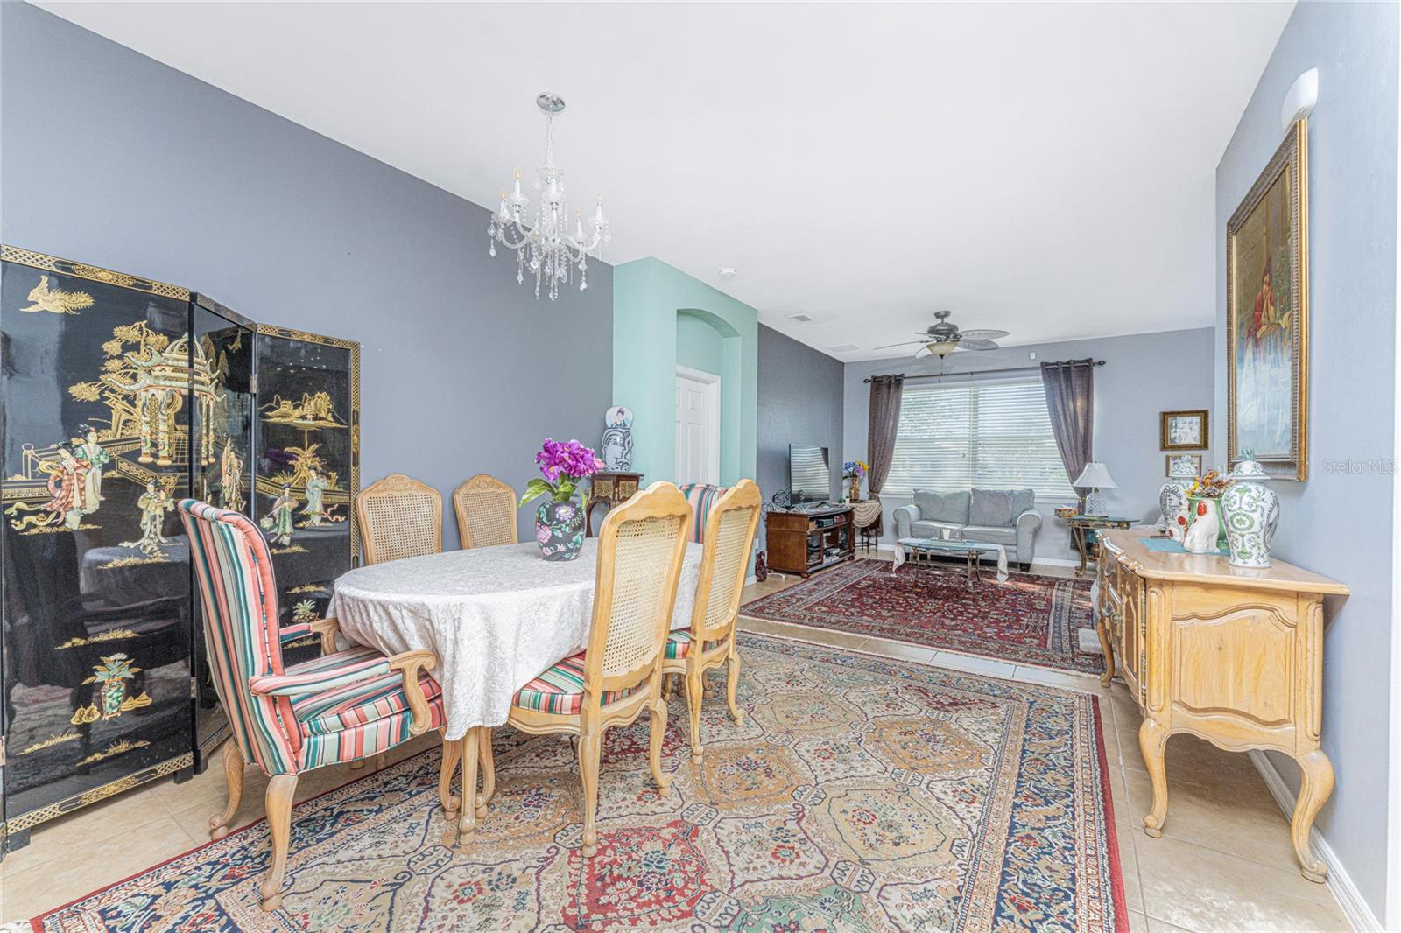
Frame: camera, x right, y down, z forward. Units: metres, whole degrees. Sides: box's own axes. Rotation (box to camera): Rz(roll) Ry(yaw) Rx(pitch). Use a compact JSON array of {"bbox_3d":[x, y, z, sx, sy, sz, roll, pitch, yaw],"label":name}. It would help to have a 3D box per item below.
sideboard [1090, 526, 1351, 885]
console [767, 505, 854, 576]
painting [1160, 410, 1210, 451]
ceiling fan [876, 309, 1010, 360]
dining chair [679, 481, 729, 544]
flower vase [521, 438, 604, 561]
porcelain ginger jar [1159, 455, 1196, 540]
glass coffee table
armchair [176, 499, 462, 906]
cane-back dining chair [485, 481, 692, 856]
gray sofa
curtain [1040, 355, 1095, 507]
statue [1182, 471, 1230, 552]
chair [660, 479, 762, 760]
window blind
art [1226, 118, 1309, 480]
[{"bbox_3d":[1.959,0.757,2.226,0.509,0.840,1.439,0,0,34],"label":"sideboard"},{"bbox_3d":[1.400,0.835,6.562,0.578,0.673,1.581,0,0,34],"label":"console"},{"bbox_3d":[5.226,-0.384,5.880,0.393,0.415,0.031,0,0,34],"label":"painting"},{"bbox_3d":[2.369,-1.273,5.351,1.345,0.496,1.345,0,0,34],"label":"ceiling fan"},{"bbox_3d":[-0.068,0.630,3.107,0.608,1.067,0.608,0,0,34],"label":"dining chair"},{"bbox_3d":[-0.631,0.142,2.453,0.360,0.545,0.360,0,0,-14],"label":"flower vase"},{"bbox_3d":[2.244,0.135,2.527,0.156,0.385,0.156,1,0,34],"label":"porcelain ginger jar"},{"bbox_3d":[2.436,0.943,5.369,0.994,0.369,0.421,0,0,34],"label":"glass coffee table"},{"bbox_3d":[-1.205,0.639,1.750,0.661,1.056,0.643,0,0,34],"label":"armchair"},{"bbox_3d":[-0.353,0.605,1.868,0.597,1.119,0.544,0,0,34],"label":"cane-back dining chair"},{"bbox_3d":[3.281,0.724,6.724,1.617,0.920,0.791,0,0,34],"label":"gray sofa"},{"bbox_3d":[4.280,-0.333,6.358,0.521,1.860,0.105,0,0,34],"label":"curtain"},{"bbox_3d":[2.062,0.180,2.222,0.170,0.310,0.152,0,0,-11],"label":"statue"},{"bbox_3d":[-0.046,0.613,2.431,0.608,1.120,0.543,0,0,34],"label":"chair"},{"bbox_3d":[3.508,-0.361,7.035,2.207,1.463,0.059,0,0,34],"label":"window blind"},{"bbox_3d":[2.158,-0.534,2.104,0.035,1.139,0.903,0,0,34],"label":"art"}]

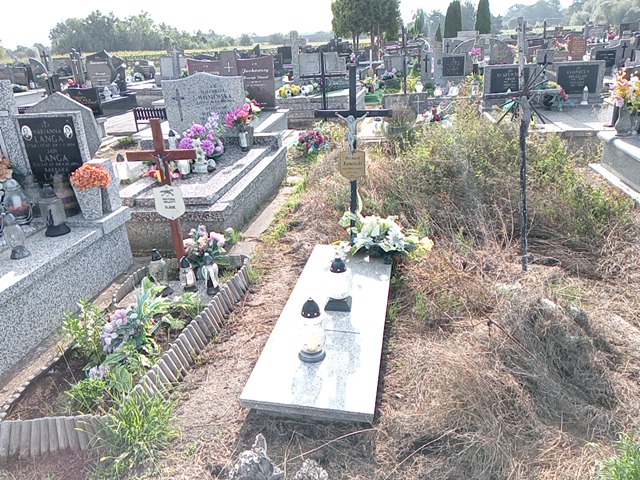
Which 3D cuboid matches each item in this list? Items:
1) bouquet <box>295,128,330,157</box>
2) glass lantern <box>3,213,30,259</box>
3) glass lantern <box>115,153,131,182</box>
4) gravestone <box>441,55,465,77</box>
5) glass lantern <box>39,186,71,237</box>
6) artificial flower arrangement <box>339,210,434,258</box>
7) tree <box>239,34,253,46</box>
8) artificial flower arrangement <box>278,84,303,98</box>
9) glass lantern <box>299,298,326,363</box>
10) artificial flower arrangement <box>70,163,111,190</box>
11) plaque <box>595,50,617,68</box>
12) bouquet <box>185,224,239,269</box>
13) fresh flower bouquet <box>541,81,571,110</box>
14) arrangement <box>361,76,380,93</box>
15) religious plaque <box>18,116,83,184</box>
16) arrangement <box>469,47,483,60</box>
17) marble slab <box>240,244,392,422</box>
[{"bbox_3d":[-0.102,-1.328,7.050,0.460,0.320,0.380,2,22,10],"label":"bouquet"},{"bbox_3d":[-1.838,-0.042,3.121,0.130,0.261,0.130,2,22,10],"label":"glass lantern"},{"bbox_3d":[-1.950,-0.711,5.071,0.135,0.284,0.135,2,22,10],"label":"glass lantern"},{"bbox_3d":[2.943,-3.876,11.500,0.530,0.490,0.120,2,21,10],"label":"gravestone"},{"bbox_3d":[-1.769,-0.202,3.436,0.150,0.310,0.150,2,21,10],"label":"glass lantern"},{"bbox_3d":[0.460,-0.038,3.580,0.620,0.250,0.380,2,22,10],"label":"artificial flower arrangement"},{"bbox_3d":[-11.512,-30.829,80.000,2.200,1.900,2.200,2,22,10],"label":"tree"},{"bbox_3d":[-0.553,-2.782,9.700,0.420,0.250,0.350,2,21,10],"label":"artificial flower arrangement"},{"bbox_3d":[-0.042,0.409,2.405,0.130,0.299,0.130,2,22,10],"label":"glass lantern"},{"bbox_3d":[-1.516,-0.419,3.420,0.250,0.180,0.200,2,21,10],"label":"artificial flower arrangement"},{"bbox_3d":[6.507,-4.114,11.800,0.440,0.400,0.050,2,22,10],"label":"plaque"},{"bbox_3d":[-0.751,0.058,3.520,0.340,0.300,0.270,2,21,10],"label":"bouquet"},{"bbox_3d":[3.571,-2.191,7.850,0.410,0.400,0.320,2,21,10],"label":"fresh flower bouquet"},{"bbox_3d":[1.133,-3.465,11.500,0.400,0.350,0.300,2,22,10],"label":"arrangement"},{"bbox_3d":[-1.812,-0.531,3.659,0.470,0.690,0.120,1,21,9],"label":"religious plaque"},{"bbox_3d":[3.664,-4.395,12.200,0.300,0.300,0.280,2,21,10],"label":"arrangement"},{"bbox_3d":[0.098,0.398,3.012,0.579,0.045,1.803,3,22,9],"label":"marble slab"}]

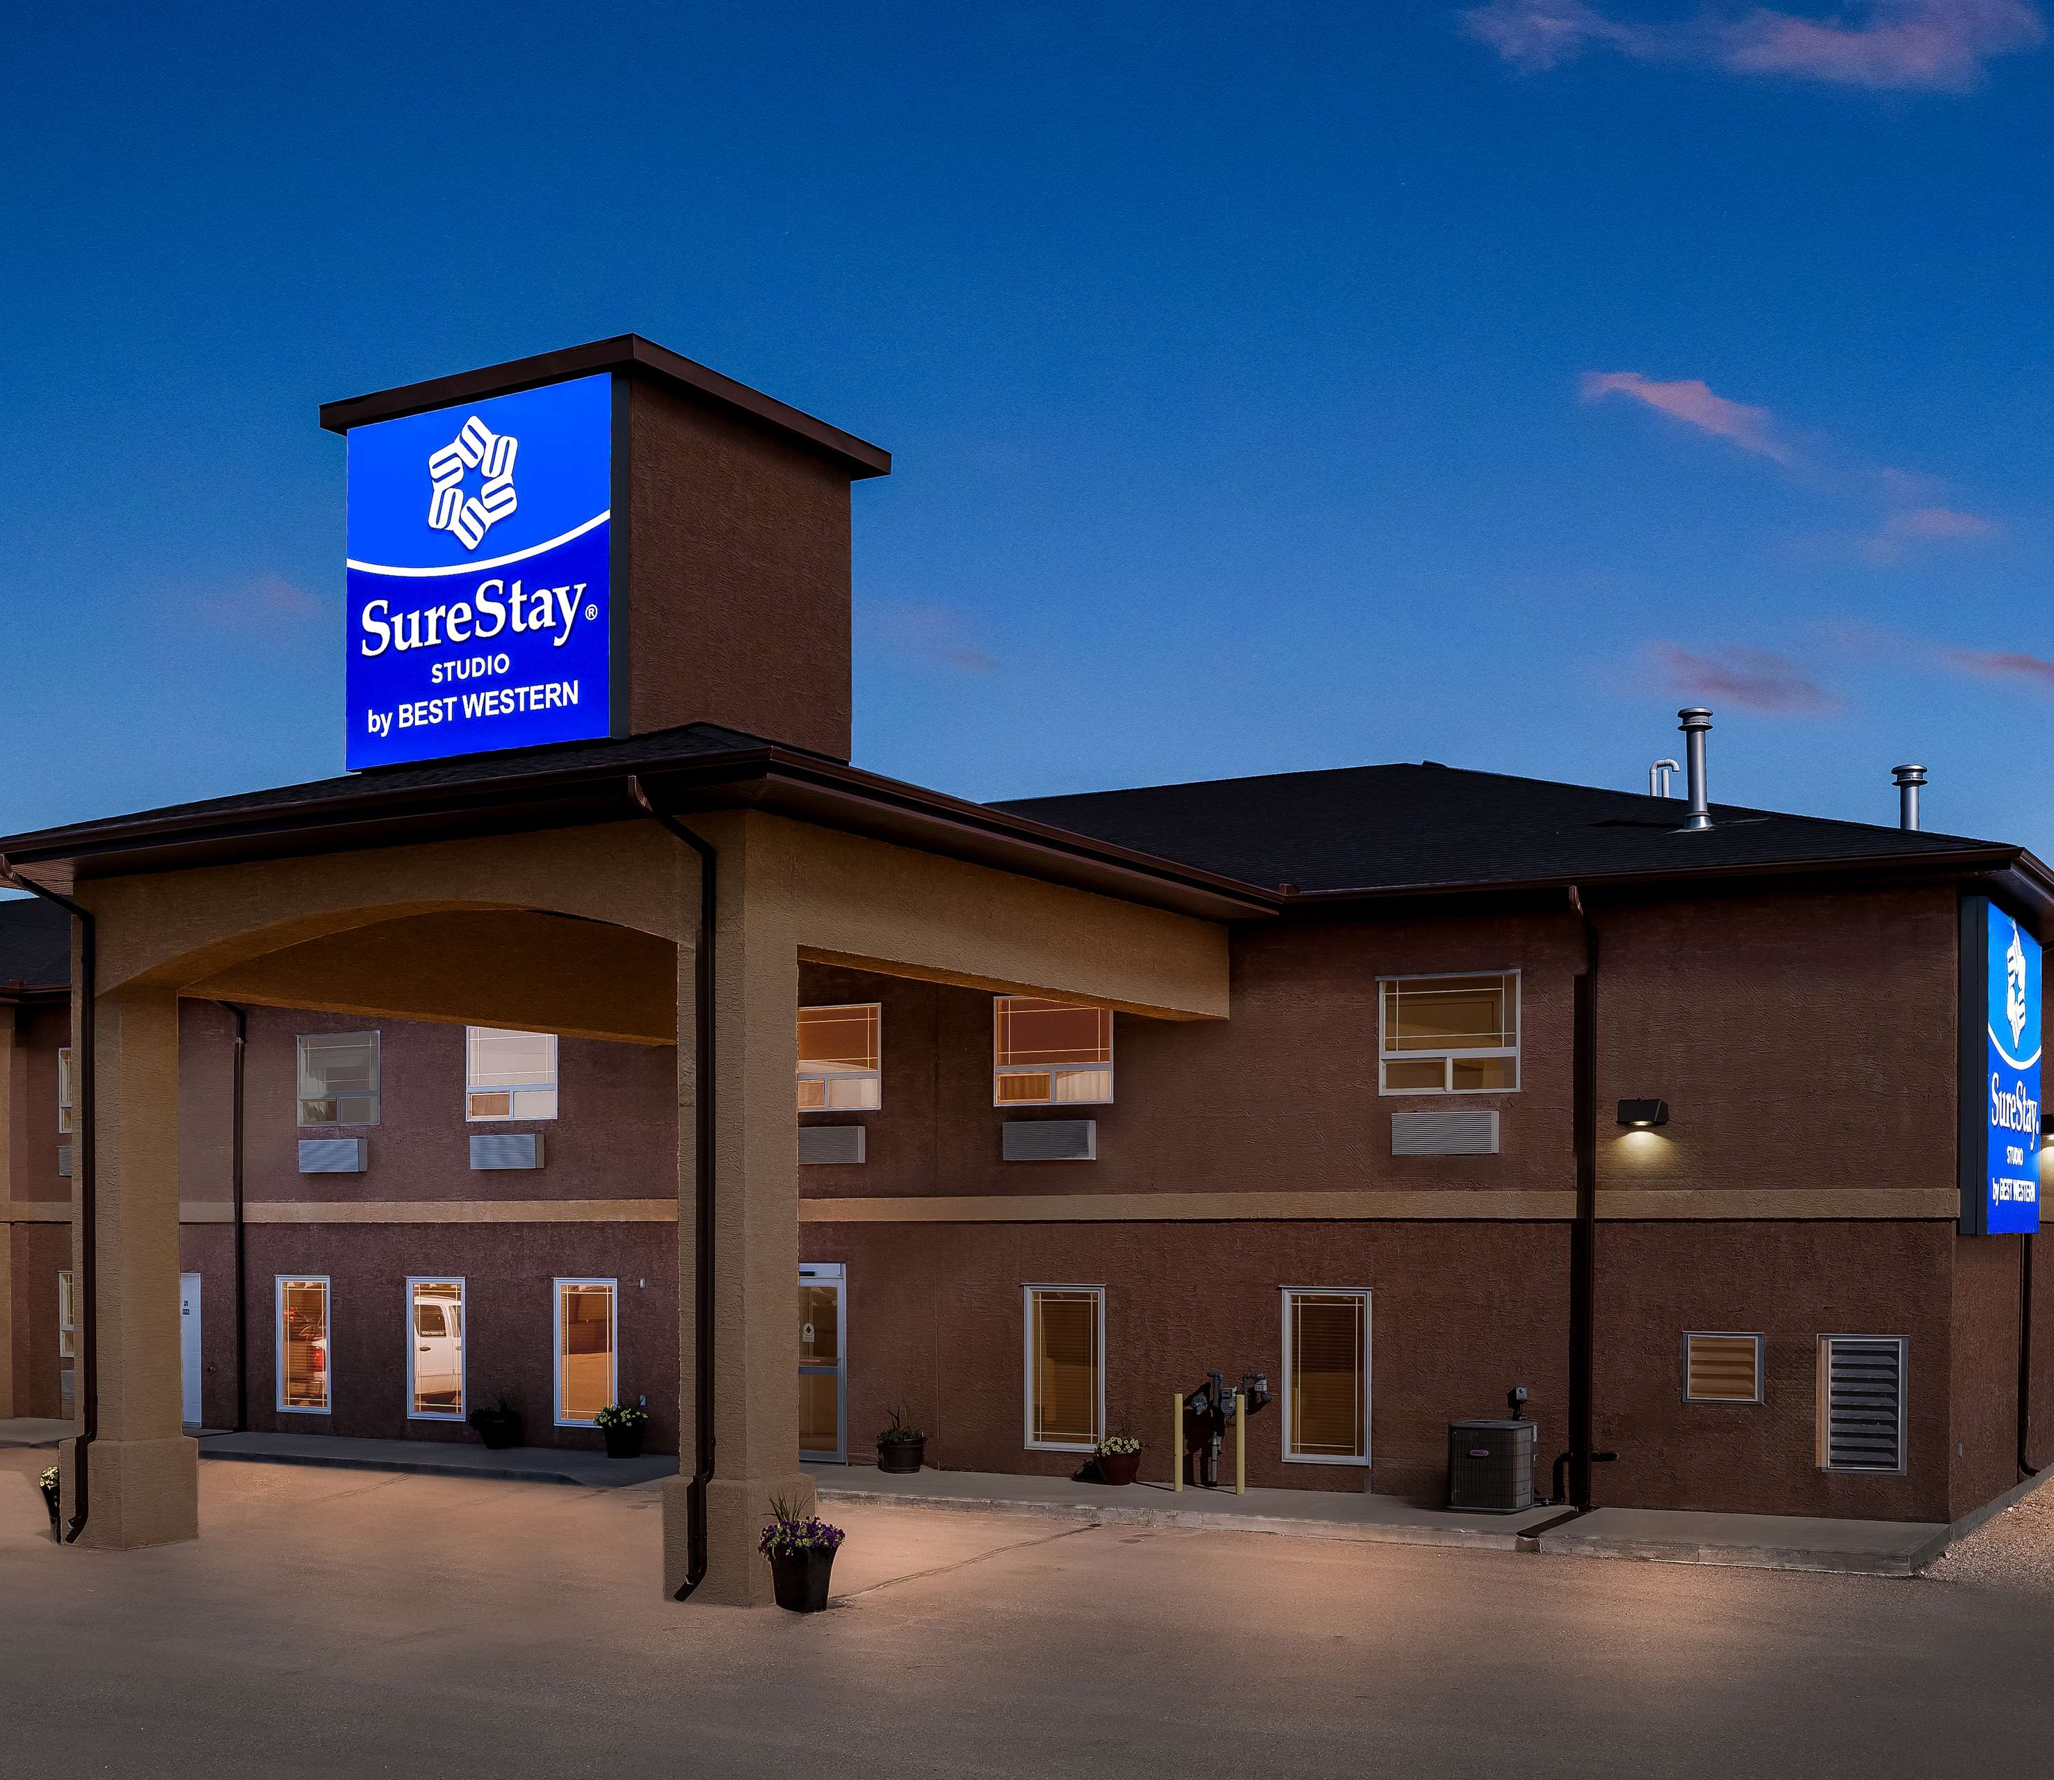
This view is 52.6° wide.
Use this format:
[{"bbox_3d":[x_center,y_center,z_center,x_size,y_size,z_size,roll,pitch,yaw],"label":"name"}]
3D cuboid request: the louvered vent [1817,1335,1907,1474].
[{"bbox_3d":[7.982,4.917,19.837,0.790,1.320,0.120,-2,-5,25],"label":"louvered vent"}]

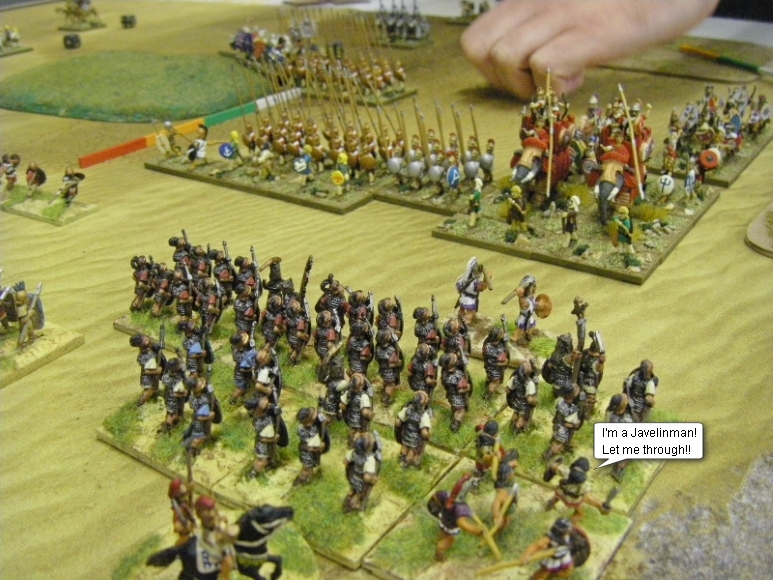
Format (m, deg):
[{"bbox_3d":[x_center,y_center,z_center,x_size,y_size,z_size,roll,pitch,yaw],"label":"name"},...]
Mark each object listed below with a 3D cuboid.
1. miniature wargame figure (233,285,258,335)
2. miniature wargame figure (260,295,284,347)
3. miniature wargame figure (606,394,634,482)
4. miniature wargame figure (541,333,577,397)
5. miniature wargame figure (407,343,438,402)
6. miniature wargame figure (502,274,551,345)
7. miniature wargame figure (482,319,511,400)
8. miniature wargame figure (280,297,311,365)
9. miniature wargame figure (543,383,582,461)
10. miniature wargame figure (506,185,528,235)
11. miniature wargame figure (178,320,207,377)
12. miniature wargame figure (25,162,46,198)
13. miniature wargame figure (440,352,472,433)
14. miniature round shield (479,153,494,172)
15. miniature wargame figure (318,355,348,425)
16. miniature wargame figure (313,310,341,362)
[{"bbox_3d":[-0.040,0.007,0.241,0.008,0.020,0.008,17,32,32],"label":"miniature wargame figure"},{"bbox_3d":[-0.031,0.010,0.232,0.007,0.018,0.007,16,33,32],"label":"miniature wargame figure"},{"bbox_3d":[0.051,0.032,0.185,0.008,0.020,0.009,17,32,33],"label":"miniature wargame figure"},{"bbox_3d":[0.041,0.019,0.204,0.009,0.019,0.009,13,31,27],"label":"miniature wargame figure"},{"bbox_3d":[0.009,0.022,0.208,0.008,0.020,0.009,17,32,33],"label":"miniature wargame figure"},{"bbox_3d":[0.040,0.005,0.241,0.011,0.019,0.009,-15,29,-25],"label":"miniature wargame figure"},{"bbox_3d":[0.028,0.017,0.215,0.008,0.021,0.008,17,32,32],"label":"miniature wargame figure"},{"bbox_3d":[-0.025,0.011,0.234,0.008,0.018,0.008,13,30,26],"label":"miniature wargame figure"},{"bbox_3d":[0.040,0.030,0.193,0.009,0.019,0.008,20,34,37],"label":"miniature wargame figure"},{"bbox_3d":[0.048,-0.030,0.312,0.008,0.018,0.006,14,31,29],"label":"miniature wargame figure"},{"bbox_3d":[-0.051,0.016,0.223,0.008,0.020,0.008,17,32,32],"label":"miniature wargame figure"},{"bbox_3d":[-0.152,-0.048,0.367,0.007,0.014,0.007,11,29,25],"label":"miniature wargame figure"},{"bbox_3d":[0.017,0.024,0.204,0.009,0.019,0.008,17,32,32],"label":"miniature wargame figure"},{"bbox_3d":[0.043,-0.054,0.363,0.007,0.007,0.002,17,32,33],"label":"miniature round shield"},{"bbox_3d":[-0.013,0.023,0.206,0.008,0.020,0.008,17,32,32],"label":"miniature wargame figure"},{"bbox_3d":[-0.016,0.014,0.229,0.008,0.018,0.007,10,29,22],"label":"miniature wargame figure"}]

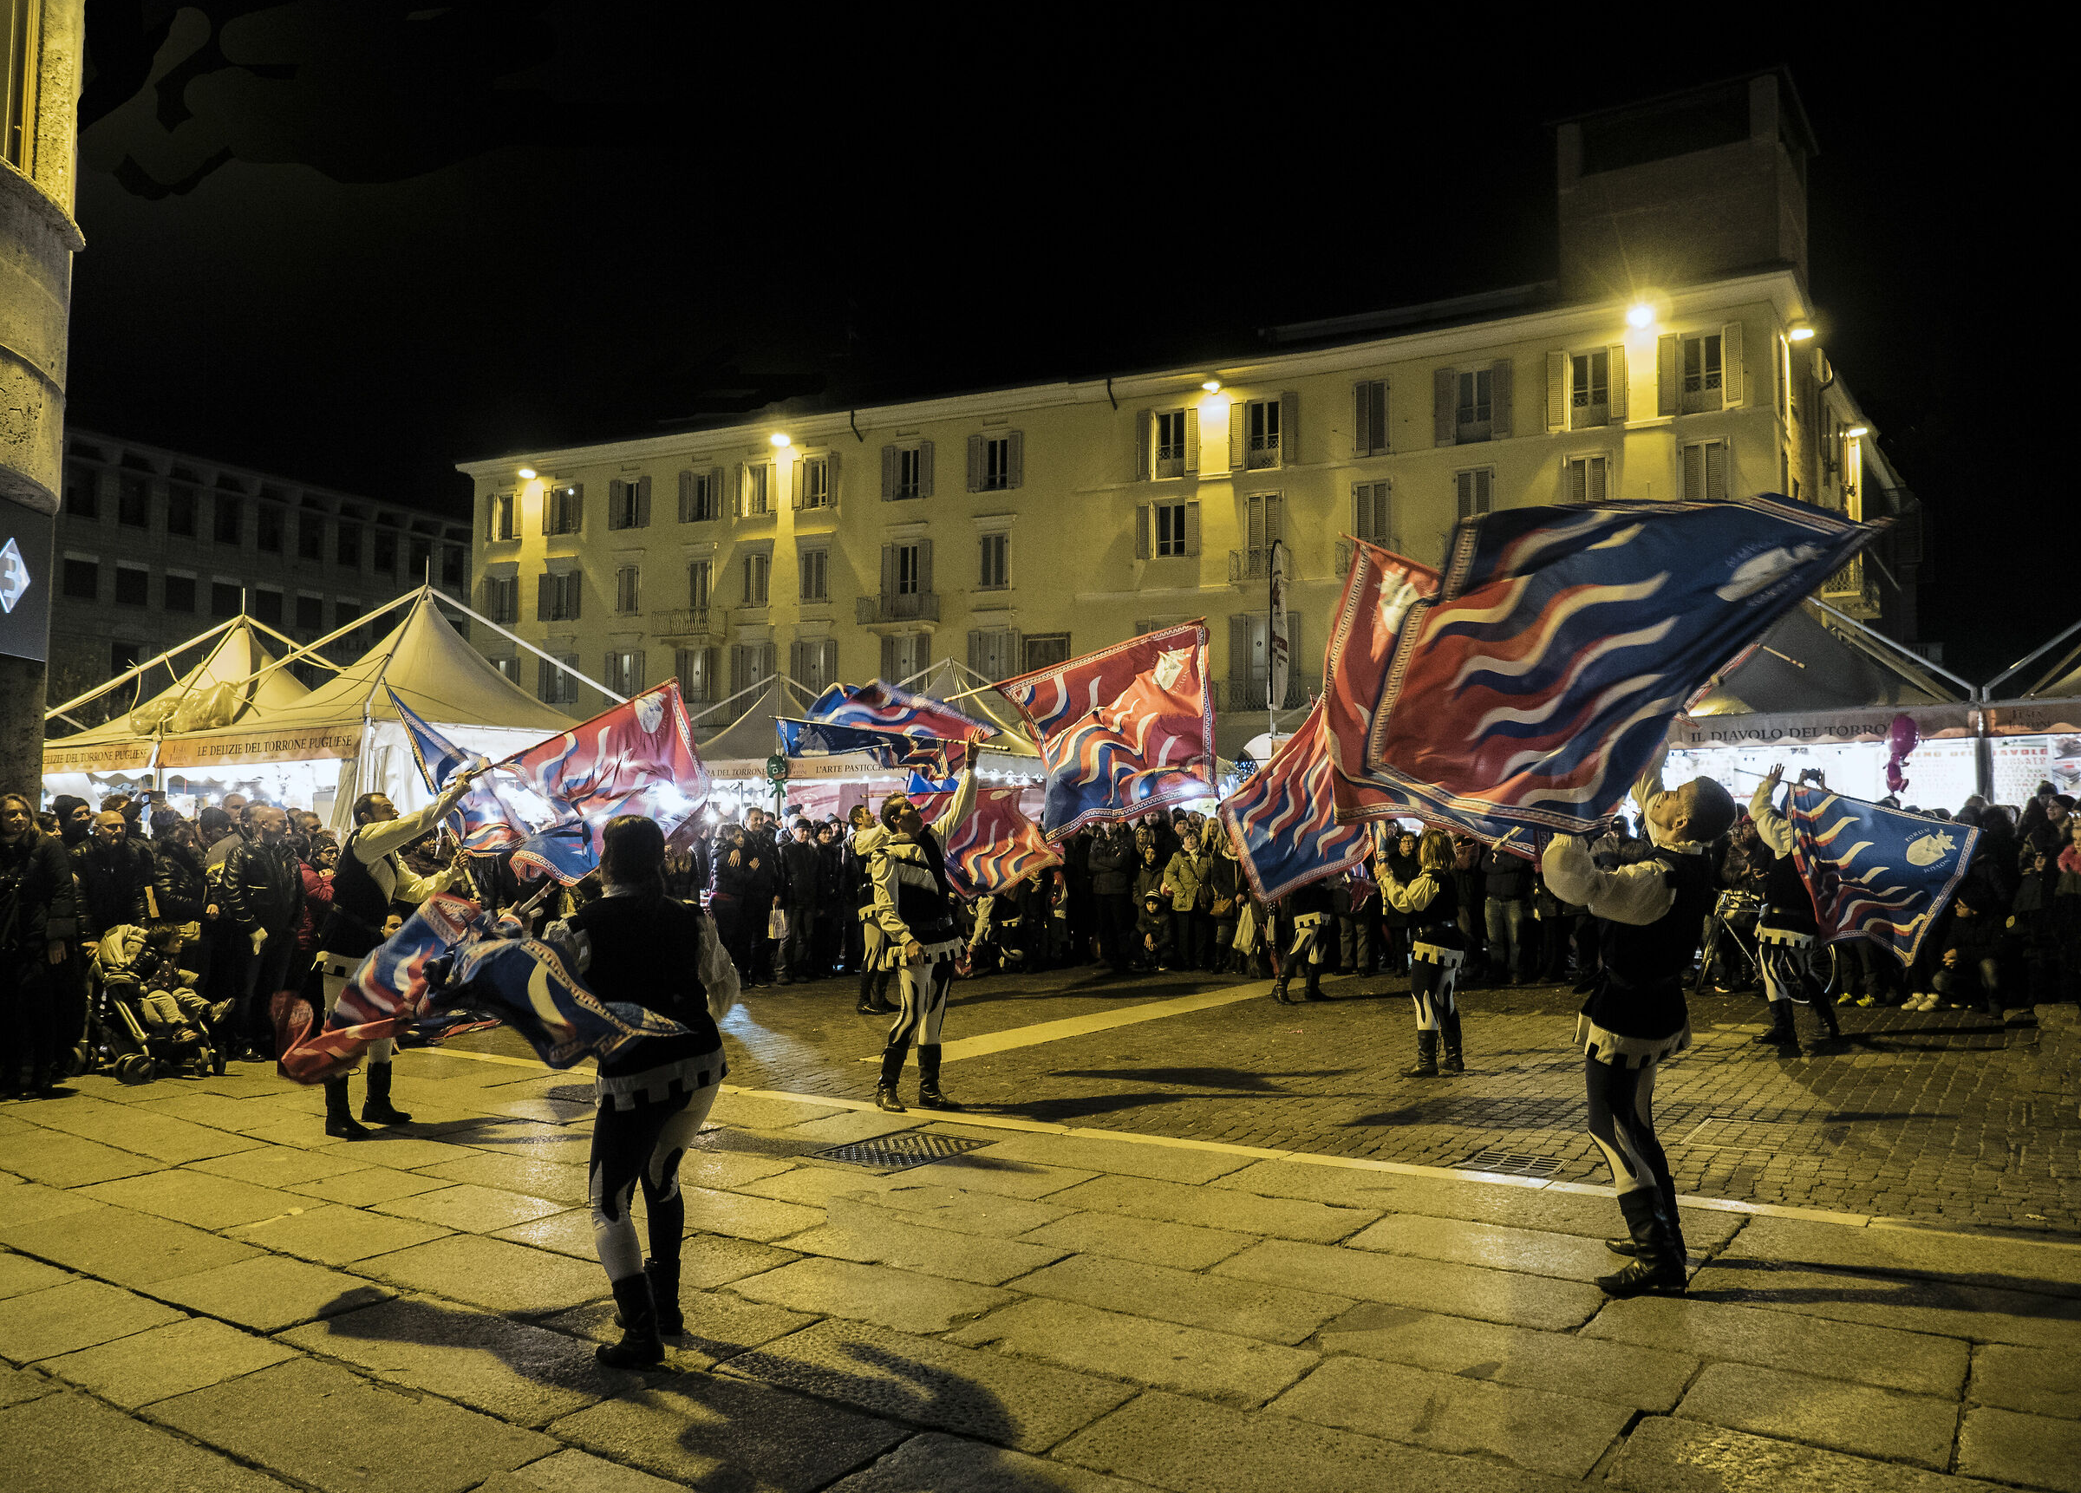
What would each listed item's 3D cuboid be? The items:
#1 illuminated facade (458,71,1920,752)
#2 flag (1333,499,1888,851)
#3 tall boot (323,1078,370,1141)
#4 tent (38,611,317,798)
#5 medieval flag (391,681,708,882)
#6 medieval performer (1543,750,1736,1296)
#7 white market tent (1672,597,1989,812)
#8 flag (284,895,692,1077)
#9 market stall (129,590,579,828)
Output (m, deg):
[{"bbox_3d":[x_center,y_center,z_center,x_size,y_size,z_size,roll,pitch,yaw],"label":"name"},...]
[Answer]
[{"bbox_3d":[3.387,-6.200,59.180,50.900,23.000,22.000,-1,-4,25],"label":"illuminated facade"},{"bbox_3d":[1.915,-0.249,4.850,1.720,1.180,0.600,0,-3,6],"label":"flag"},{"bbox_3d":[-3.532,1.834,7.350,0.270,0.350,0.120,-1,-4,30],"label":"tall boot"},{"bbox_3d":[-10.894,0.466,19.600,4.000,4.450,4.000,-2,-4,32],"label":"tent"},{"bbox_3d":[-2.650,0.207,7.800,1.550,1.050,0.500,2,-4,-20],"label":"medieval flag"},{"bbox_3d":[2.120,0.943,5.120,0.660,1.860,0.560,-1,-3,21],"label":"medieval performer"},{"bbox_3d":[8.598,0.233,16.918,4.000,4.400,4.000,-1,-4,29],"label":"white market tent"},{"bbox_3d":[-1.664,0.715,4.300,1.120,0.560,0.500,1,-4,-6],"label":"flag"},{"bbox_3d":[-7.513,0.354,17.464,4.000,4.450,4.000,-2,-4,32],"label":"market stall"}]

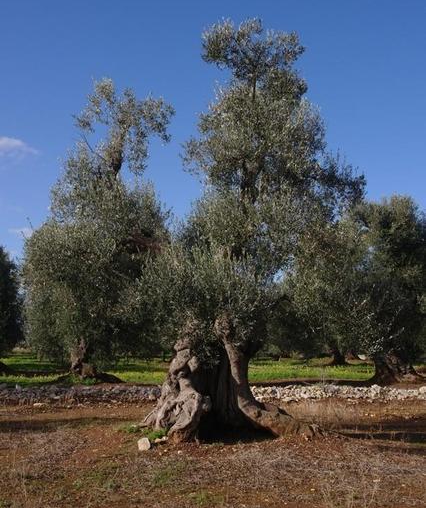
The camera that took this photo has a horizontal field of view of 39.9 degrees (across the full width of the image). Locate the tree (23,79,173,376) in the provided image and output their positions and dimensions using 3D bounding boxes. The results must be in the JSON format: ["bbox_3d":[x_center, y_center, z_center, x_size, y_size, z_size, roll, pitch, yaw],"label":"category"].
[{"bbox_3d":[-4.010,-1.046,20.357,5.208,10.659,4.900,0,-8,0],"label":"tree"}]

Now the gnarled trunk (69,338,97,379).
[{"bbox_3d":[-4.385,3.508,19.701,0.941,1.324,0.900,0,-8,0],"label":"gnarled trunk"}]

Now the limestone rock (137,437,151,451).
[{"bbox_3d":[-1.018,2.777,8.592,0.205,0.198,0.200,0,-8,0],"label":"limestone rock"}]

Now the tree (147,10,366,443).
[{"bbox_3d":[0.754,-0.711,10.913,3.936,7.876,3.800,0,-8,0],"label":"tree"}]

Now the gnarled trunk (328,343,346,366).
[{"bbox_3d":[6.909,5.575,32.537,0.999,1.313,0.950,0,-8,0],"label":"gnarled trunk"}]

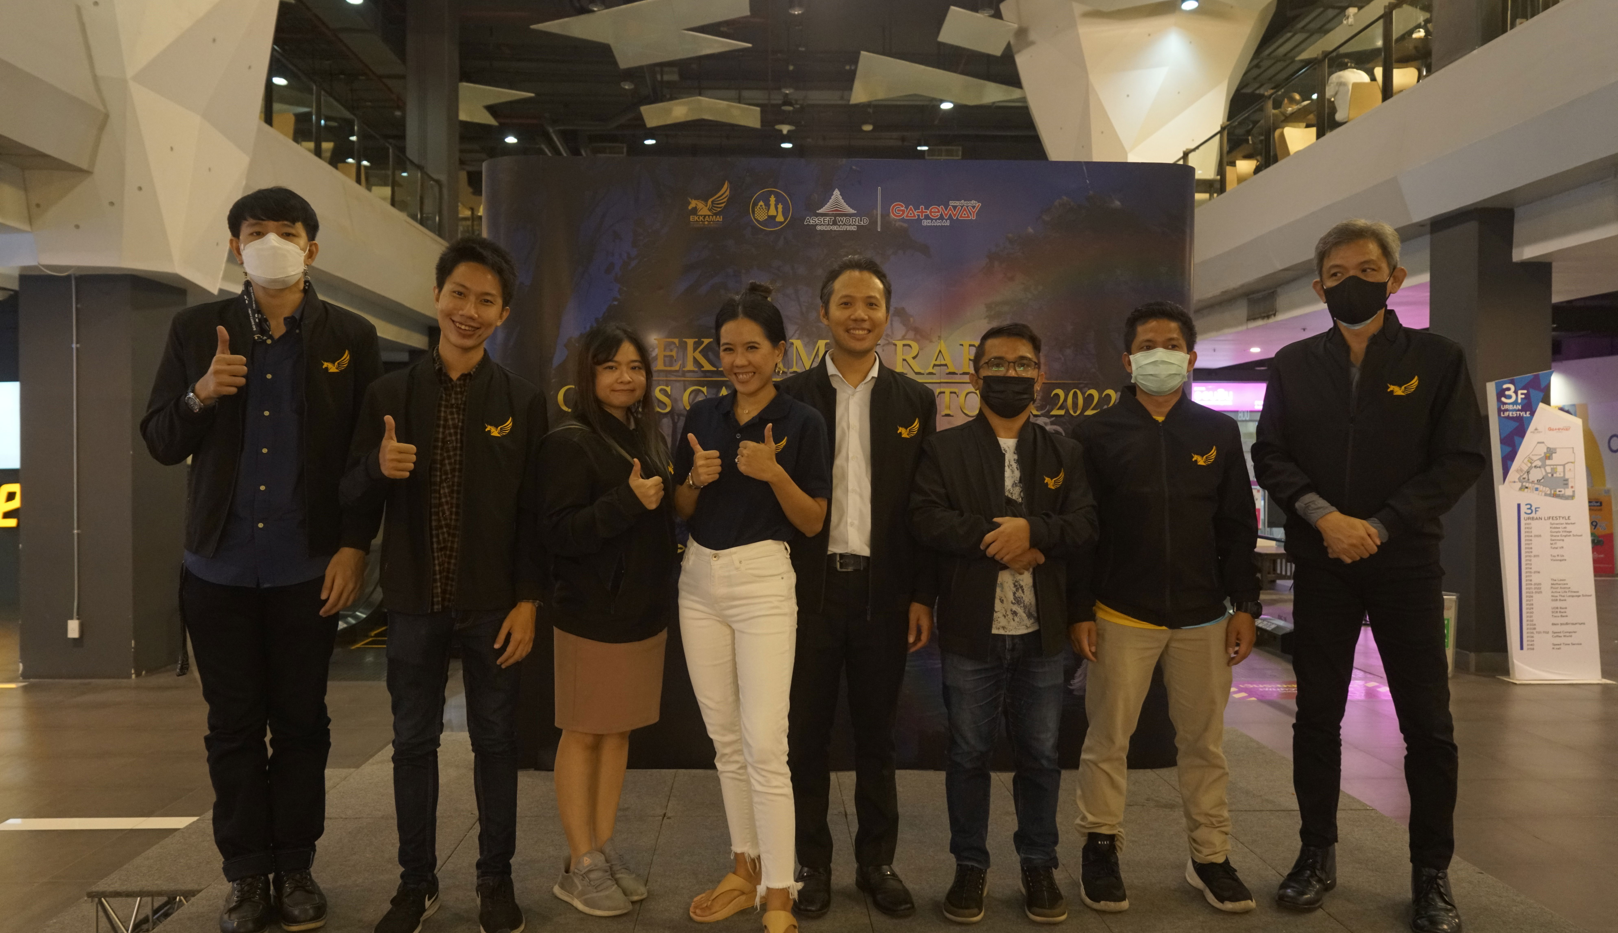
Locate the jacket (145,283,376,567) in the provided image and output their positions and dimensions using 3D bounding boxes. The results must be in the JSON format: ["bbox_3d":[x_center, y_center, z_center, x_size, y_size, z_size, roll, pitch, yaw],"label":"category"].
[{"bbox_3d":[-1.389,-0.113,2.879,0.575,0.700,0.360,0,1,-20],"label":"jacket"}]

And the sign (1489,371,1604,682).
[{"bbox_3d":[5.471,0.445,8.323,0.800,2.260,0.240,0,1,-2],"label":"sign"}]

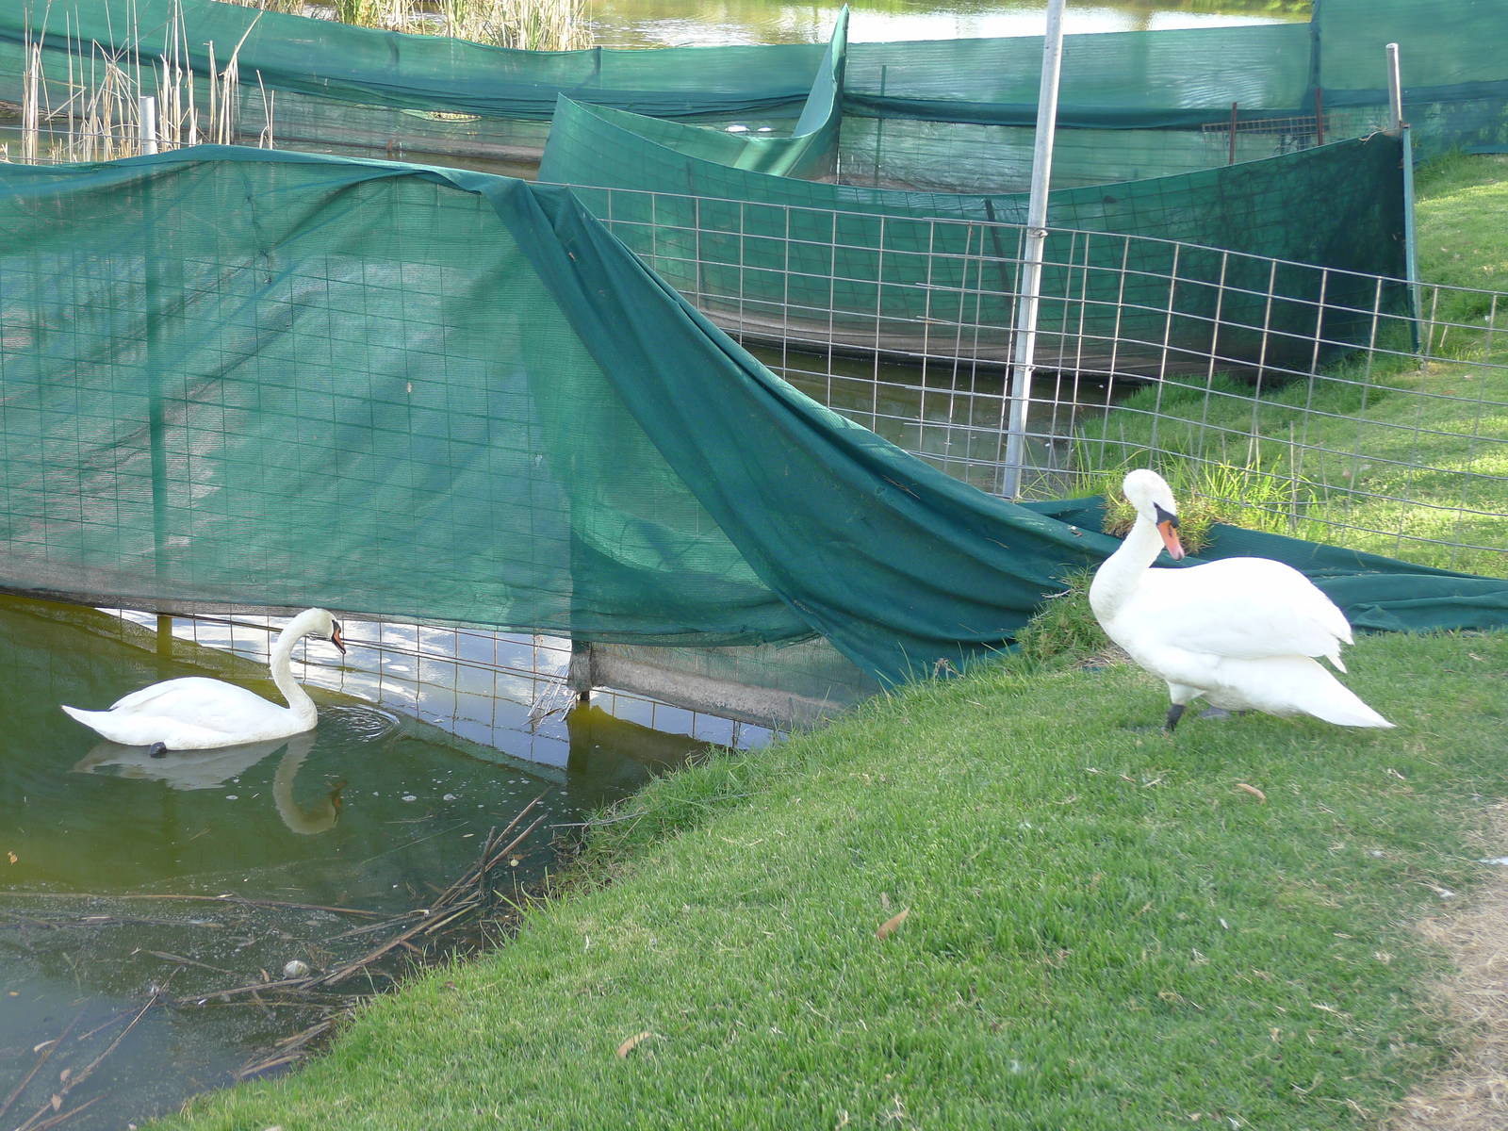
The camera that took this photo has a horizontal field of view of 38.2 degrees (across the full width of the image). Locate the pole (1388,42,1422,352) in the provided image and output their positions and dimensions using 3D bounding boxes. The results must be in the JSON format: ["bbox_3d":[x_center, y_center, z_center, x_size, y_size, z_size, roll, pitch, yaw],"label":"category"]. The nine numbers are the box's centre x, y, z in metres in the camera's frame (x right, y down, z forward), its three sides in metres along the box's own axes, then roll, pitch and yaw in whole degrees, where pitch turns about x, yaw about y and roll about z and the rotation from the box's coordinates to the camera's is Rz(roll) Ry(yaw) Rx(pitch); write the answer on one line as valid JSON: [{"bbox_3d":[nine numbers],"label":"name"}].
[{"bbox_3d":[2.811,-1.572,9.387,0.055,1.339,0.055,-9,19,4],"label":"pole"}]

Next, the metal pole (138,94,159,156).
[{"bbox_3d":[-2.013,-0.666,7.345,0.050,1.810,0.050,2,19,0],"label":"metal pole"}]

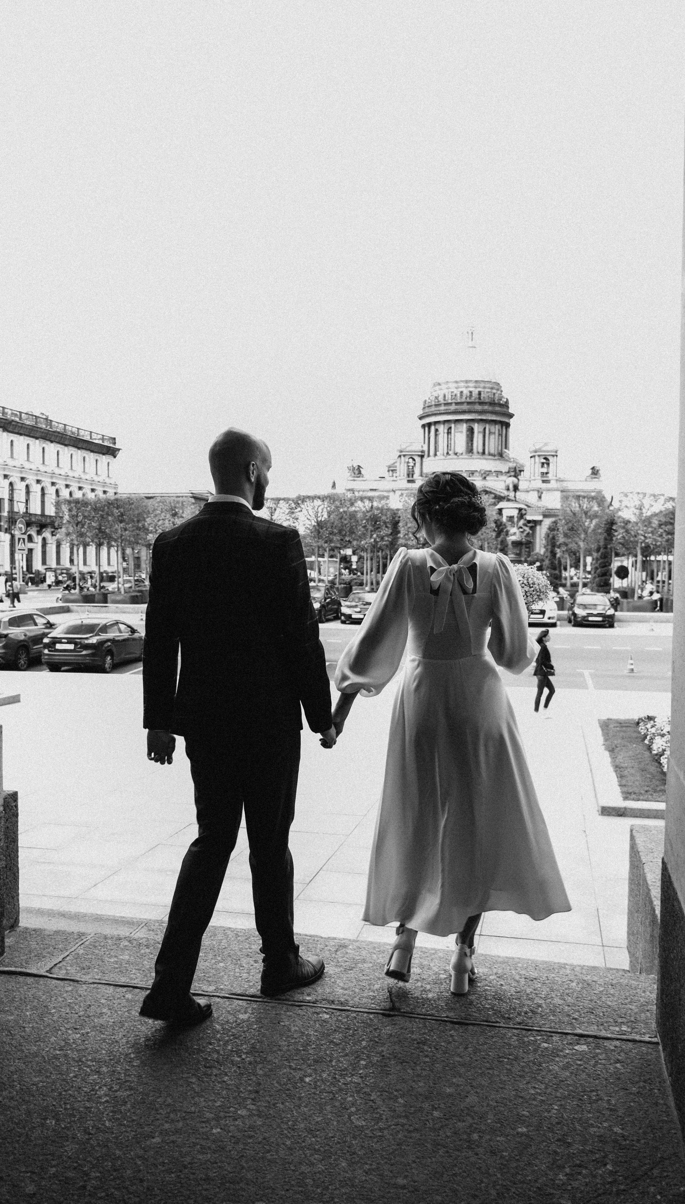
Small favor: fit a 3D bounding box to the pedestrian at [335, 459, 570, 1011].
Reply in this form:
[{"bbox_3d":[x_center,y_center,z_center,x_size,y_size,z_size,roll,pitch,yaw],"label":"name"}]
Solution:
[{"bbox_3d":[0.351,0.426,2.925,0.760,1.680,0.550,1,2,9],"label":"pedestrian"}]

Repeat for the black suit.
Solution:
[{"bbox_3d":[-0.331,0.445,2.860,0.590,1.540,0.420,1,2,6],"label":"black suit"}]

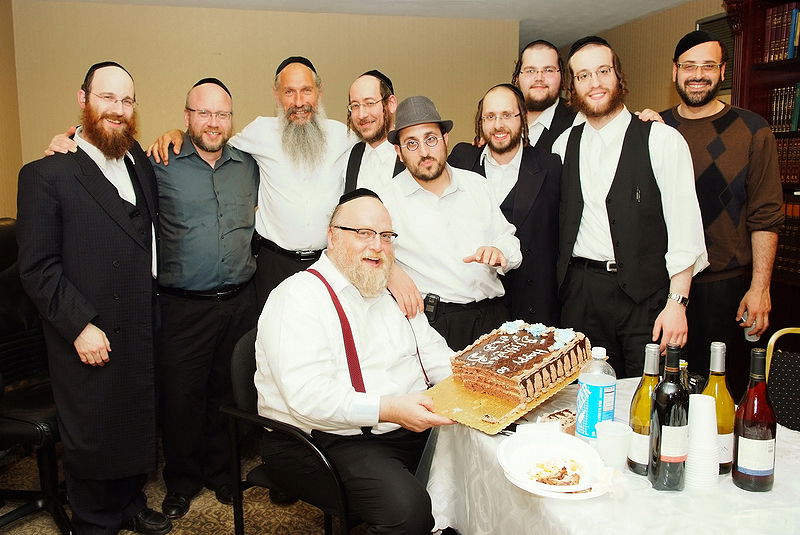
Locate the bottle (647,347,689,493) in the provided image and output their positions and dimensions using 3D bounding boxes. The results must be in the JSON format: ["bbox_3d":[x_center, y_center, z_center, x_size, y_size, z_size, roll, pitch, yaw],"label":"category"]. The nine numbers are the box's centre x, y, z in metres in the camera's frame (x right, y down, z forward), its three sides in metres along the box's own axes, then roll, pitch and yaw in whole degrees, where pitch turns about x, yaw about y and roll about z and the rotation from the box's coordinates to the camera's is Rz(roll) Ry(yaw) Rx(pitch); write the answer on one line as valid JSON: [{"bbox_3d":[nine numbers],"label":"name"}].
[{"bbox_3d":[0.585,0.318,1.438,0.077,0.304,0.077,1,7,5],"label":"bottle"}]

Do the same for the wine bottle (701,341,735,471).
[{"bbox_3d":[0.723,0.316,1.522,0.082,0.289,0.082,2,7,20],"label":"wine bottle"}]

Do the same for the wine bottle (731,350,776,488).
[{"bbox_3d":[0.767,0.323,1.436,0.083,0.294,0.083,4,8,30],"label":"wine bottle"}]

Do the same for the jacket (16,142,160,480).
[{"bbox_3d":[-1.163,0.148,2.515,0.420,1.260,0.570,6,9,43],"label":"jacket"}]

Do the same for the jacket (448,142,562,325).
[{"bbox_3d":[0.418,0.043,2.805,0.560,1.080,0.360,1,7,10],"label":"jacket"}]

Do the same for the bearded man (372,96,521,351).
[{"bbox_3d":[0.176,0.219,2.473,0.560,1.650,0.480,-1,7,-5],"label":"bearded man"}]

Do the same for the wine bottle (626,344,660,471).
[{"bbox_3d":[0.570,0.316,1.516,0.082,0.289,0.082,2,7,20],"label":"wine bottle"}]

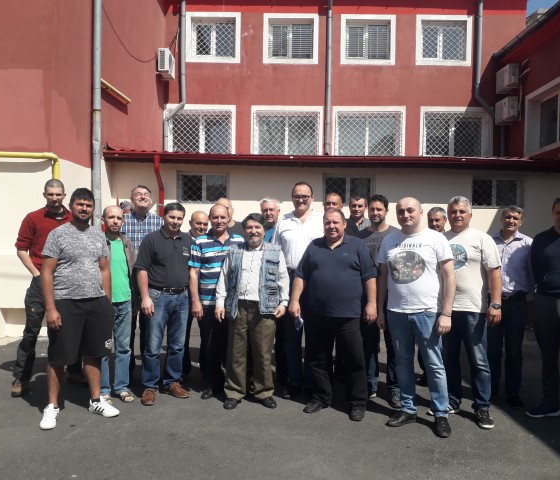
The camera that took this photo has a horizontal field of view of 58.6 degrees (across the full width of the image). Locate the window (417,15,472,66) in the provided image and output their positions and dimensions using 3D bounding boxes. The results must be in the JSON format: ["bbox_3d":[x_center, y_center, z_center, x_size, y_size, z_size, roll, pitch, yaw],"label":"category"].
[{"bbox_3d":[4.107,-4.995,12.500,1.390,1.290,0.150,1,1,0],"label":"window"}]

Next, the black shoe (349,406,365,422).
[{"bbox_3d":[0.638,1.358,4.034,0.108,0.115,0.290,1,1,15],"label":"black shoe"}]

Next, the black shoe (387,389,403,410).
[{"bbox_3d":[1.002,1.357,4.337,0.108,0.115,0.290,1,1,1],"label":"black shoe"}]

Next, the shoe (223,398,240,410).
[{"bbox_3d":[-0.377,1.338,4.234,0.108,0.115,0.290,1,1,15],"label":"shoe"}]

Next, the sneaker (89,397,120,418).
[{"bbox_3d":[-1.424,1.323,4.026,0.290,0.125,0.105,1,1,29],"label":"sneaker"}]

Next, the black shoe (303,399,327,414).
[{"bbox_3d":[0.305,1.352,4.186,0.290,0.115,0.105,0,1,-44],"label":"black shoe"}]

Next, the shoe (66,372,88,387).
[{"bbox_3d":[-1.925,1.299,4.795,0.300,0.130,0.110,2,1,44],"label":"shoe"}]

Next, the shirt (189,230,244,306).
[{"bbox_3d":[-0.556,0.256,4.480,0.500,0.680,0.270,1,1,-7],"label":"shirt"}]

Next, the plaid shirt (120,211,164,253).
[{"bbox_3d":[-1.327,0.053,4.800,0.500,0.680,0.280,1,1,-14],"label":"plaid shirt"}]

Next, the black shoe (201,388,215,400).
[{"bbox_3d":[-0.646,1.343,4.500,0.105,0.110,0.280,1,1,20],"label":"black shoe"}]

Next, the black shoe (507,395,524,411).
[{"bbox_3d":[2.051,1.372,4.368,0.108,0.115,0.290,1,1,12],"label":"black shoe"}]

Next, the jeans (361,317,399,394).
[{"bbox_3d":[0.897,0.938,4.500,0.420,0.880,0.320,1,1,12],"label":"jeans"}]

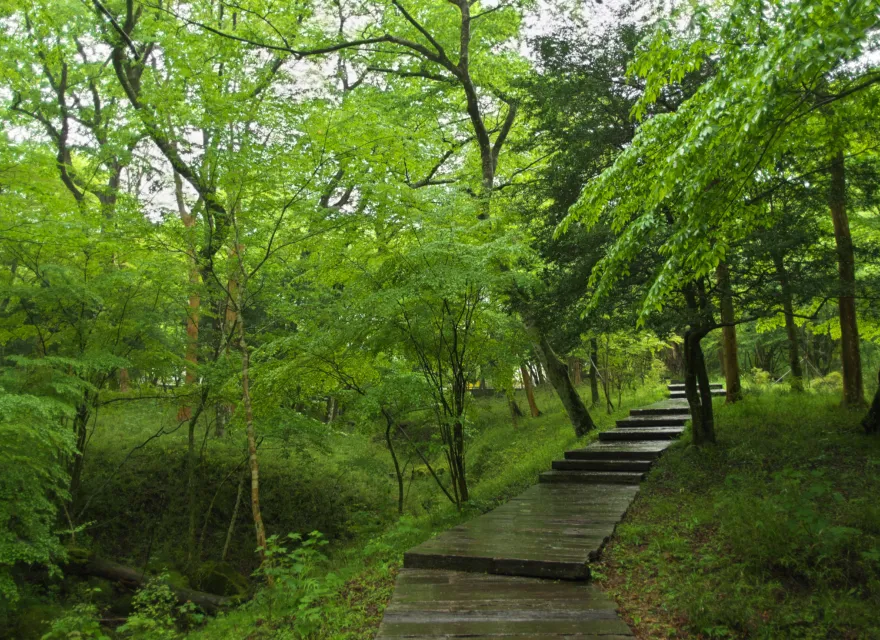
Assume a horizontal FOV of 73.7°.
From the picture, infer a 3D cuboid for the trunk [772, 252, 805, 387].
[{"bbox_3d":[12.146,0.025,20.421,0.420,4.825,0.400,-7,-9,31],"label":"trunk"}]

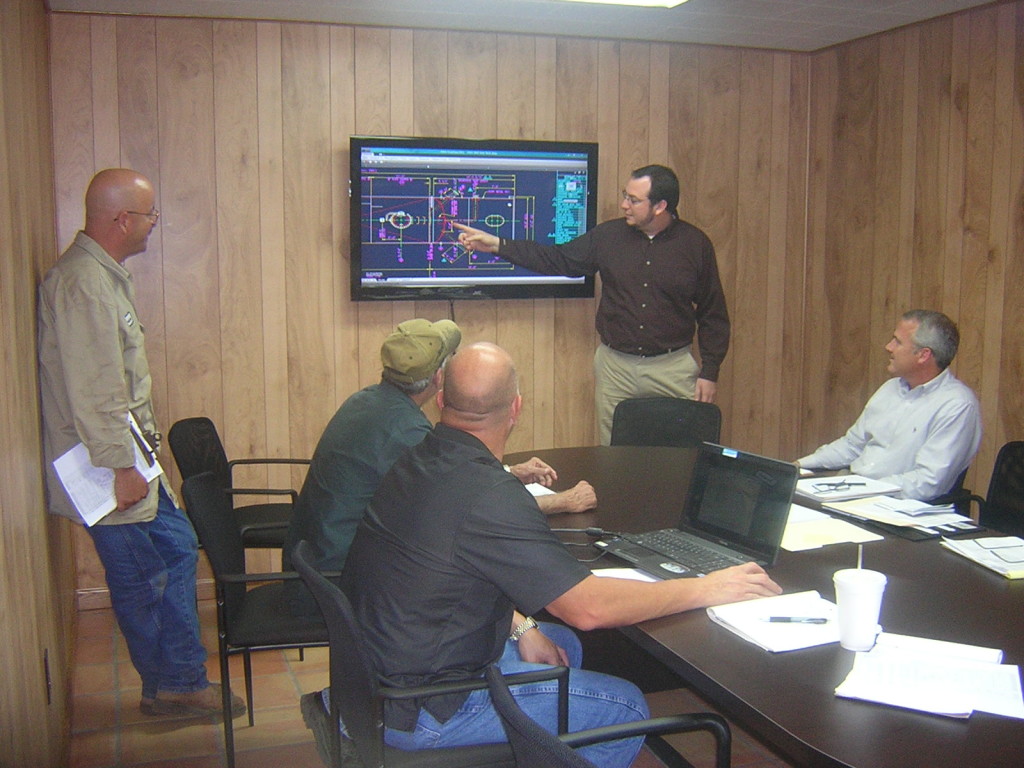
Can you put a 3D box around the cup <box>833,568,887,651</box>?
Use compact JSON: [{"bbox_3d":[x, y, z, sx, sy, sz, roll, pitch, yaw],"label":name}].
[{"bbox_3d":[0.667,0.431,2.043,0.100,0.152,0.100,0,8,0],"label":"cup"}]

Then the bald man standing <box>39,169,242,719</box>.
[{"bbox_3d":[-1.126,0.214,3.261,0.550,1.750,0.510,-2,8,-10],"label":"bald man standing"}]

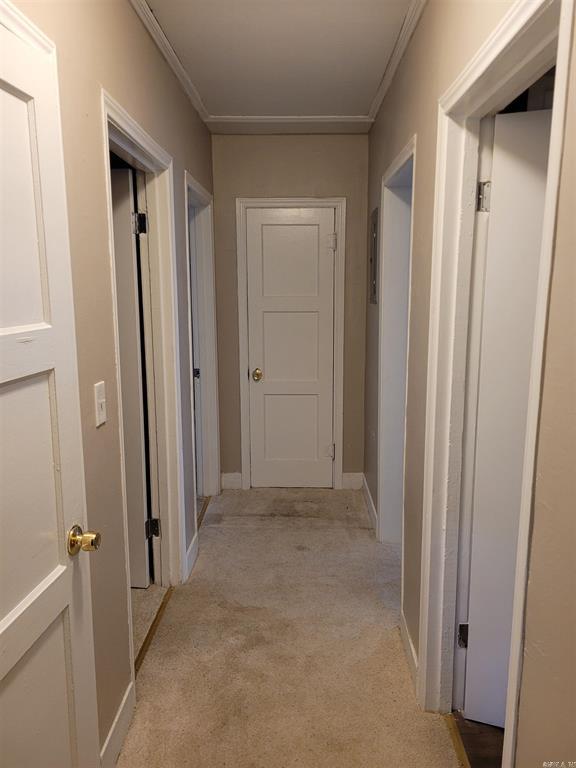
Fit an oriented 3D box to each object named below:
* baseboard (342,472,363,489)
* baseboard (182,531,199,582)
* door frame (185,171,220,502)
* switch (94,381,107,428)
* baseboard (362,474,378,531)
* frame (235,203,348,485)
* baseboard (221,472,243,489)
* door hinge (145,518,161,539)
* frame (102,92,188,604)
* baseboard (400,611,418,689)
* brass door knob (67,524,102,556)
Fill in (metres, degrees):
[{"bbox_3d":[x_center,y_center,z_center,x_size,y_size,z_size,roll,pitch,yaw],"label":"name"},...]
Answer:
[{"bbox_3d":[0.479,0.728,4.272,0.142,0.121,0.016,0,10,2],"label":"baseboard"},{"bbox_3d":[-0.522,0.924,3.148,0.016,0.121,0.329,0,10,2],"label":"baseboard"},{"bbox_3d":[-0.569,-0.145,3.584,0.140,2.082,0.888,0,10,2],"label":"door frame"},{"bbox_3d":[-0.562,0.062,1.728,0.012,0.122,0.076,0,10,2],"label":"switch"},{"bbox_3d":[0.530,0.801,3.847,0.016,0.121,0.874,0,10,2],"label":"baseboard"},{"bbox_3d":[0.028,-0.247,4.162,0.754,2.083,0.110,0,10,2],"label":"frame"},{"bbox_3d":[-0.423,0.727,4.296,0.153,0.121,0.016,0,10,2],"label":"baseboard"},{"bbox_3d":[-0.670,0.718,2.853,0.068,0.097,0.030,0,10,2],"label":"door hinge"},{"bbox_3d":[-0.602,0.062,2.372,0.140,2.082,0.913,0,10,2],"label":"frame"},{"bbox_3d":[0.489,1.058,2.344,0.016,0.121,0.398,0,10,2],"label":"baseboard"},{"bbox_3d":[-0.508,0.403,1.464,0.064,0.068,0.068,1,10,6],"label":"brass door knob"}]

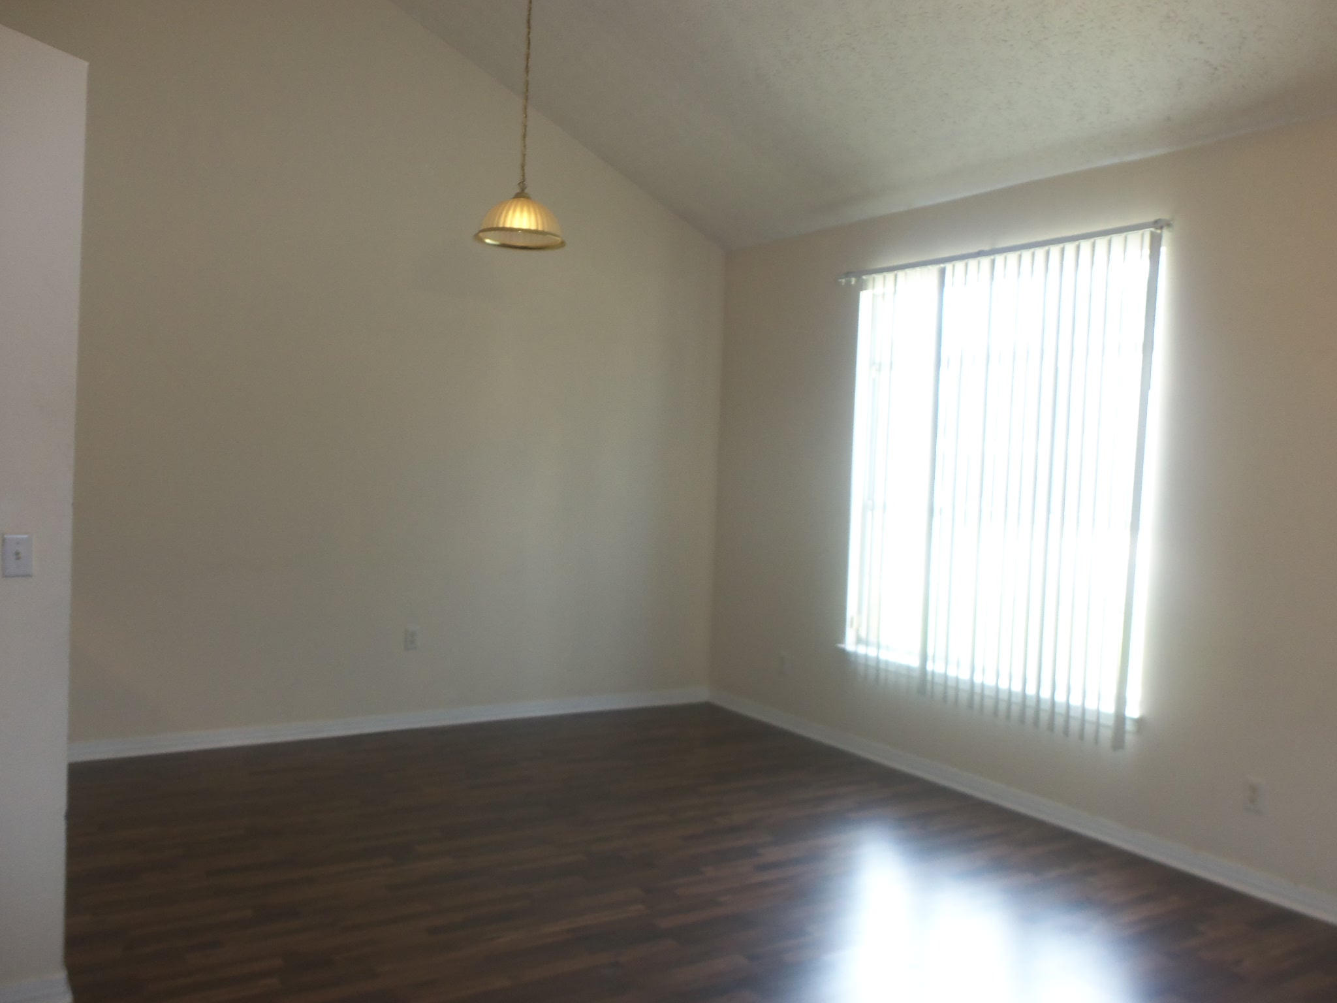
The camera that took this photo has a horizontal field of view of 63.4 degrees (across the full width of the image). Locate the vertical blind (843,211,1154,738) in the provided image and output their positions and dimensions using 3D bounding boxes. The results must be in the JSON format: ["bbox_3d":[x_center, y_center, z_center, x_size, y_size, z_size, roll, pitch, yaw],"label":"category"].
[{"bbox_3d":[1.424,-0.099,5.143,0.100,2.120,1.790,2,2,-34],"label":"vertical blind"}]

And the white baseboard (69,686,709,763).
[{"bbox_3d":[-1.234,1.199,5.917,3.587,0.095,0.018,2,2,-34],"label":"white baseboard"}]

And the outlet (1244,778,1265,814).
[{"bbox_3d":[2.181,1.093,4.021,0.010,0.115,0.072,2,2,-34],"label":"outlet"}]

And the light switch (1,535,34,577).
[{"bbox_3d":[-1.728,0.144,2.870,0.071,0.115,0.012,2,2,-34],"label":"light switch"}]

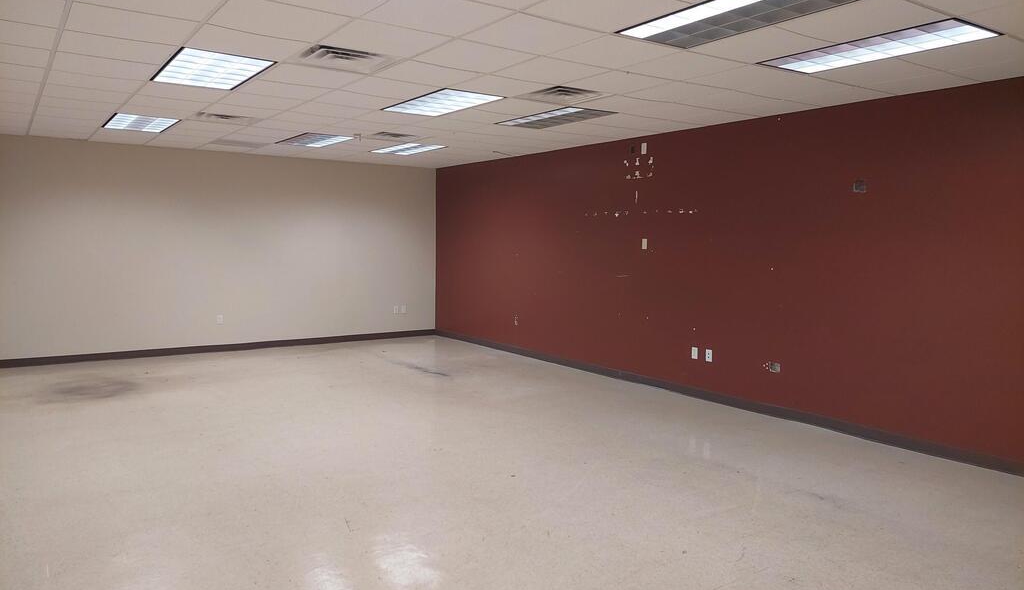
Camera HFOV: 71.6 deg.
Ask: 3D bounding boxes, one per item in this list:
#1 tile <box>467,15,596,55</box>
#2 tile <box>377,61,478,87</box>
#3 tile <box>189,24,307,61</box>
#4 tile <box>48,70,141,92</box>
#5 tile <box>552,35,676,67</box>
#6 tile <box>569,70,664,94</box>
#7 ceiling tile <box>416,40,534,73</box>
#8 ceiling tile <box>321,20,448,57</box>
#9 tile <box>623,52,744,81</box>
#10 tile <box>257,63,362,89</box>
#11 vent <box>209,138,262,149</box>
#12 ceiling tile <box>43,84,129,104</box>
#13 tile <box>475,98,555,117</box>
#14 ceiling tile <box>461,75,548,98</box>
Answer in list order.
[{"bbox_3d":[0.110,-1.458,3.961,0.600,0.020,0.600,-3,6,-35],"label":"tile"},{"bbox_3d":[-0.595,-1.551,4.952,0.600,0.020,0.600,-3,6,-35],"label":"tile"},{"bbox_3d":[-1.590,-1.503,4.248,0.600,0.020,0.600,-3,6,-35],"label":"tile"},{"bbox_3d":[-3.147,-1.618,5.382,0.600,0.020,0.600,-3,6,-35],"label":"tile"},{"bbox_3d":[0.617,-1.504,4.359,0.597,0.030,0.597,-3,6,-35],"label":"tile"},{"bbox_3d":[0.762,-1.571,5.194,0.597,0.030,0.597,-3,6,-35],"label":"tile"},{"bbox_3d":[-0.244,-1.519,4.517,0.598,0.020,0.598,-3,6,-35],"label":"ceiling tile"},{"bbox_3d":[-0.745,-1.502,4.146,0.597,0.030,0.597,-3,6,-35],"label":"ceiling tile"},{"bbox_3d":[1.120,-1.528,4.706,0.597,0.030,0.597,-3,6,-35],"label":"tile"},{"bbox_3d":[-1.451,-1.587,5.158,0.598,0.020,0.598,-3,6,-35],"label":"tile"},{"bbox_3d":[-3.469,-1.946,9.038,0.580,0.030,0.580,-3,6,-35],"label":"vent"},{"bbox_3d":[-3.533,-1.684,5.926,0.598,0.020,0.598,-3,6,-35],"label":"ceiling tile"},{"bbox_3d":[0.047,-1.647,6.152,0.600,0.020,0.600,-3,6,-35],"label":"tile"},{"bbox_3d":[-0.095,-1.586,5.364,0.598,0.020,0.598,-3,6,-35],"label":"ceiling tile"}]

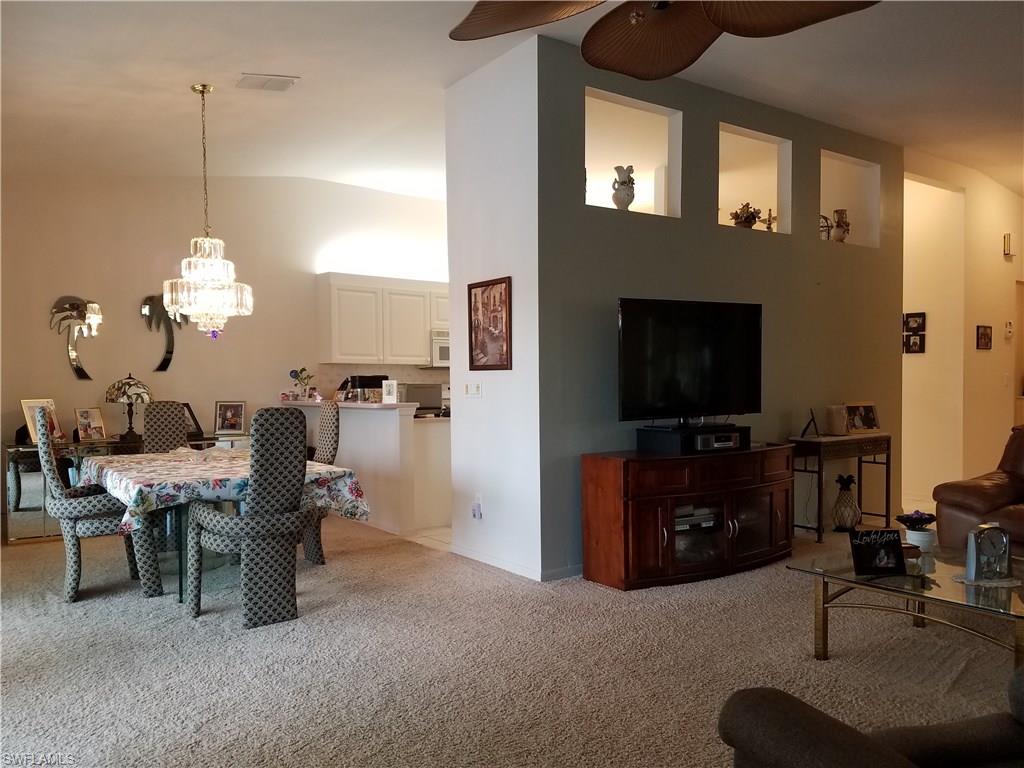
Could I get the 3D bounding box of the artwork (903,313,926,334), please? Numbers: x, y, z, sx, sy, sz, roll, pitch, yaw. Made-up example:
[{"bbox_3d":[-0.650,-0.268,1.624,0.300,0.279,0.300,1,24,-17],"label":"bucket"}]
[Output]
[{"bbox_3d":[4.098,-0.619,7.828,0.025,0.195,0.210,-1,1,-35],"label":"artwork"}]

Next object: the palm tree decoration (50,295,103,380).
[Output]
[{"bbox_3d":[-3.708,-0.392,6.549,0.390,0.715,0.030,-1,1,-34],"label":"palm tree decoration"}]

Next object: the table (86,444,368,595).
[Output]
[{"bbox_3d":[-1.827,0.855,4.745,1.180,0.770,1.880,-1,1,-34],"label":"table"}]

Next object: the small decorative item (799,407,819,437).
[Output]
[{"bbox_3d":[2.363,0.309,6.120,0.140,0.220,0.170,0,1,21],"label":"small decorative item"}]

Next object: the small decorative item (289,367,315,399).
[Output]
[{"bbox_3d":[-2.019,-0.019,7.379,0.190,0.288,0.230,-1,1,-35],"label":"small decorative item"}]

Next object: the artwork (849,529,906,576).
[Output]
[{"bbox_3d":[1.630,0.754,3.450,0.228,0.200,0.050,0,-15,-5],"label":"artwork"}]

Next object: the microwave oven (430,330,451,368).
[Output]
[{"bbox_3d":[-0.632,-0.374,8.354,0.760,0.400,0.390,-1,1,-34],"label":"microwave oven"}]

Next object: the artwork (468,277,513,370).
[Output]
[{"bbox_3d":[-0.137,-0.390,5.133,0.030,0.600,0.525,-1,1,-37],"label":"artwork"}]

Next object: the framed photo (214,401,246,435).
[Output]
[{"bbox_3d":[-2.591,0.311,7.080,0.285,0.310,0.060,-1,-9,-34],"label":"framed photo"}]

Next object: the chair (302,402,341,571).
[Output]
[{"bbox_3d":[-1.494,0.669,5.147,0.616,1.103,0.558,-1,1,-35],"label":"chair"}]

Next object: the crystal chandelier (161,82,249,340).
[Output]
[{"bbox_3d":[-1.859,-1.055,4.696,0.520,1.530,0.520,-1,1,-34],"label":"crystal chandelier"}]

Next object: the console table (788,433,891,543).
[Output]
[{"bbox_3d":[2.628,0.810,6.162,1.000,0.760,0.350,-1,1,-34],"label":"console table"}]

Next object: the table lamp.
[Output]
[{"bbox_3d":[-3.220,0.173,6.465,0.370,0.590,0.370,-1,1,-34],"label":"table lamp"}]

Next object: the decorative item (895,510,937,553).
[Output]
[{"bbox_3d":[2.030,0.733,3.847,0.180,0.200,0.180,-1,1,-34],"label":"decorative item"}]

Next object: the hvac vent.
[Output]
[{"bbox_3d":[-1.582,-1.923,4.949,0.350,0.030,0.275,-10,6,-35],"label":"hvac vent"}]

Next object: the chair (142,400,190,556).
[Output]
[{"bbox_3d":[-2.308,0.668,5.340,0.558,1.103,0.616,-1,1,-35],"label":"chair"}]

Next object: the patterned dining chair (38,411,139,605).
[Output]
[{"bbox_3d":[-2.410,0.679,4.488,0.616,1.103,0.558,-1,1,-35],"label":"patterned dining chair"}]

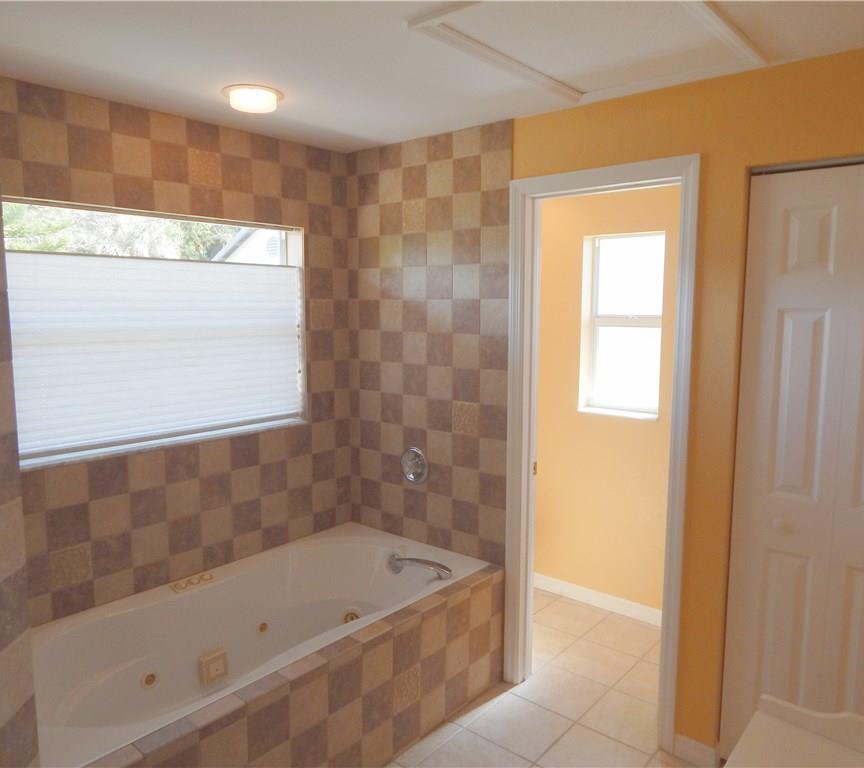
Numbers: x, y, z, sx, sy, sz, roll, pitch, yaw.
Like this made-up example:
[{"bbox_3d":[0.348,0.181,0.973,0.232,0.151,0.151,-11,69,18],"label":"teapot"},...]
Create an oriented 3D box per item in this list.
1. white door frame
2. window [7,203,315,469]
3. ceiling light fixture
[{"bbox_3d":[0.650,0.271,2.584,0.755,2.162,0.145,6,9,40],"label":"white door frame"},{"bbox_3d":[-1.053,-0.219,2.657,0.110,0.918,1.280,6,9,40],"label":"window"},{"bbox_3d":[-0.640,-1.011,2.339,0.214,0.050,0.214,0,7,0],"label":"ceiling light fixture"}]

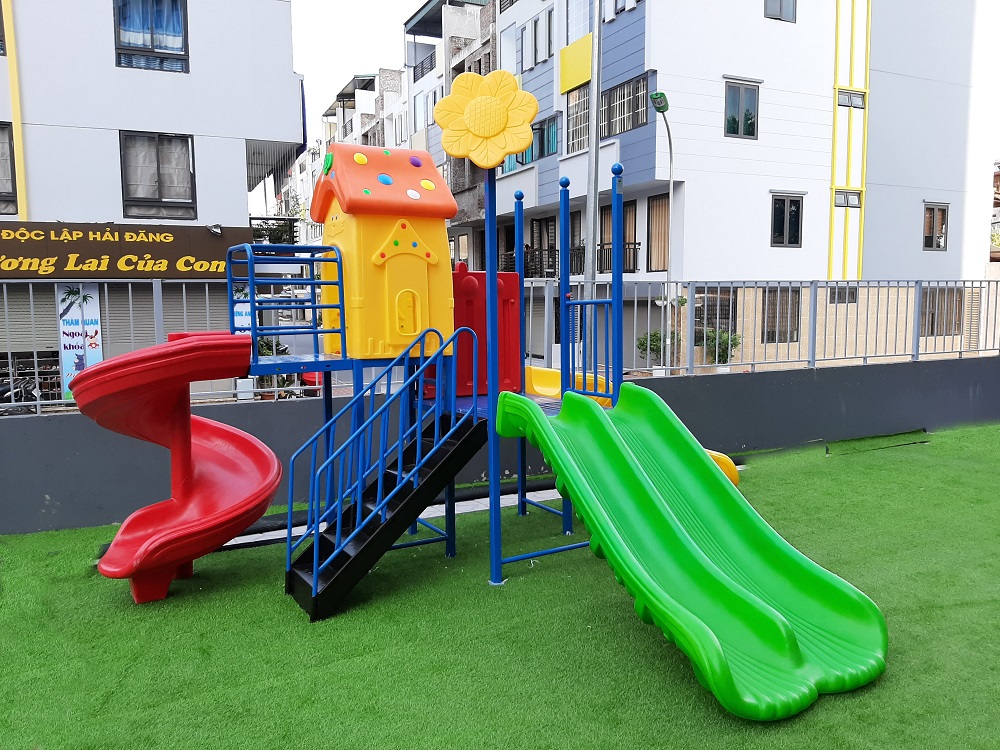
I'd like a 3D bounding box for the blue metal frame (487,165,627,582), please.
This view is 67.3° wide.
[{"bbox_3d":[0.060,-0.091,5.011,0.975,2.500,1.165,-4,7,-31],"label":"blue metal frame"}]

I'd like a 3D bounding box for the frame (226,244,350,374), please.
[{"bbox_3d":[-1.275,-0.397,4.478,0.600,0.720,0.595,-4,7,-31],"label":"frame"}]

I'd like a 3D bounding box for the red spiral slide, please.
[{"bbox_3d":[-1.925,0.485,4.511,1.160,1.490,1.160,-4,7,-31],"label":"red spiral slide"}]

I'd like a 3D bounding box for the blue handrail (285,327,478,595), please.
[{"bbox_3d":[-0.668,0.419,4.290,1.045,1.380,0.475,-4,7,-31],"label":"blue handrail"}]

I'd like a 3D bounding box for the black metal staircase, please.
[{"bbox_3d":[-0.646,0.732,4.332,1.090,1.010,0.465,-4,7,-31],"label":"black metal staircase"}]

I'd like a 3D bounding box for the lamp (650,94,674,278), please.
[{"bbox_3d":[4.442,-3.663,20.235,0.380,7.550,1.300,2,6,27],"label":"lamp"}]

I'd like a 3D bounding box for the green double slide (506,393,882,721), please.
[{"bbox_3d":[0.869,0.702,3.819,0.970,1.140,1.880,-4,7,-31],"label":"green double slide"}]

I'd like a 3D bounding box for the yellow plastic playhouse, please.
[{"bbox_3d":[-0.736,-0.769,4.730,0.755,1.320,0.730,-4,7,-31],"label":"yellow plastic playhouse"}]

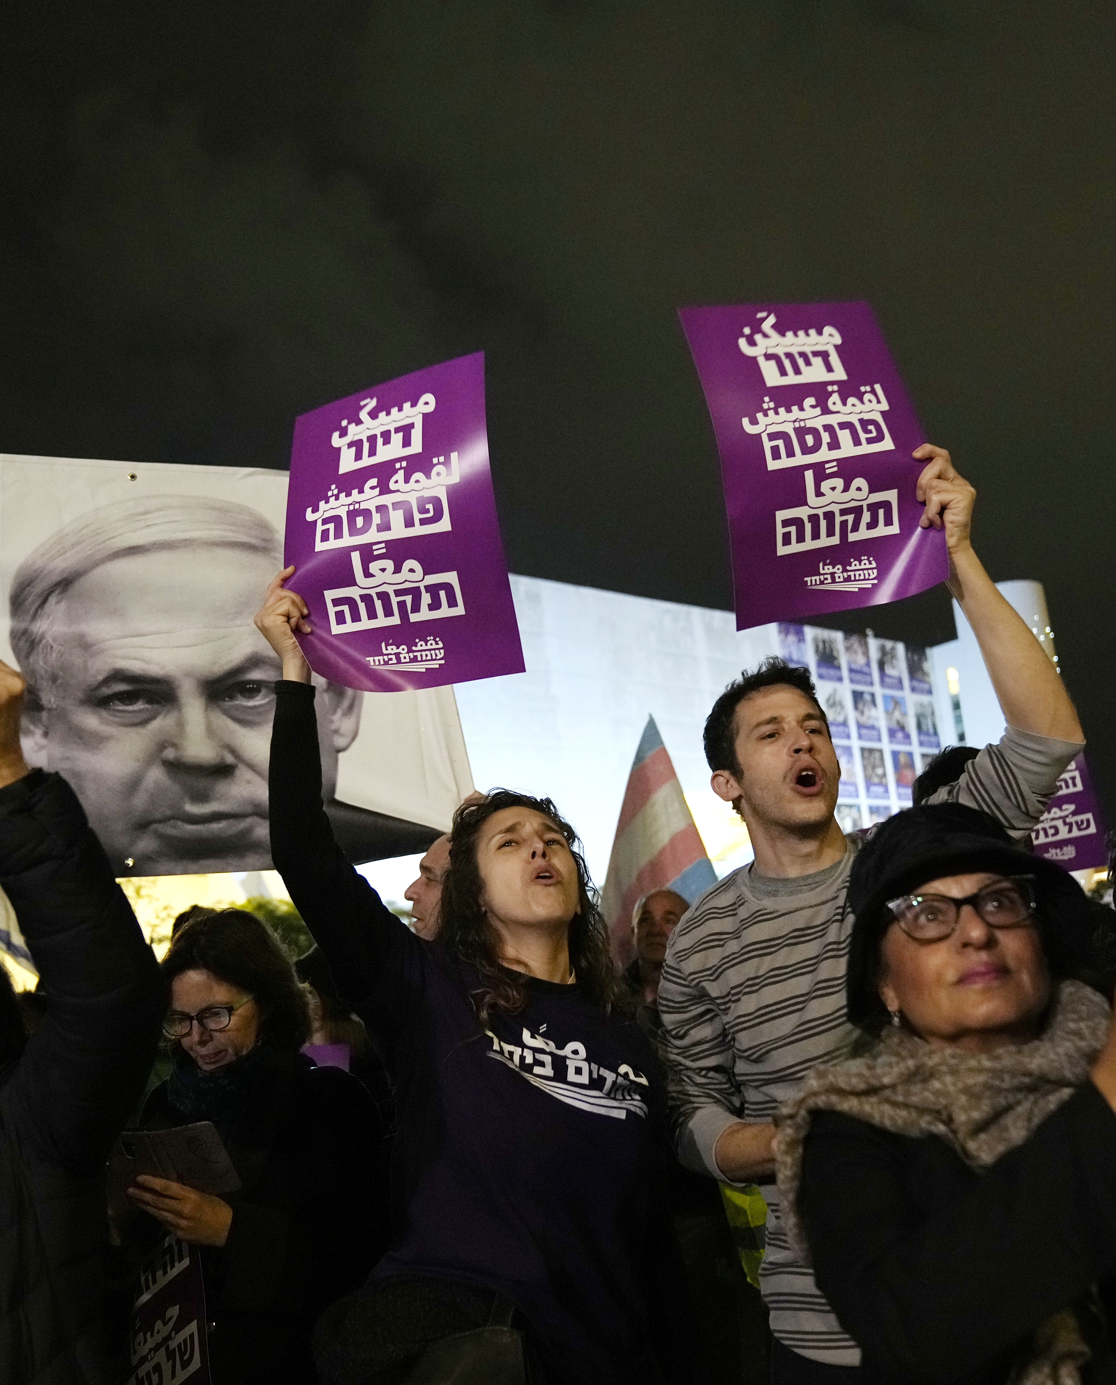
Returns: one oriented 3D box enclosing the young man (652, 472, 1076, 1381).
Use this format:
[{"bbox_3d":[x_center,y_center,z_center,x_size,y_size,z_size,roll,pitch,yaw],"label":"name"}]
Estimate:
[{"bbox_3d":[0.439,0.680,1.711,0.600,1.980,0.420,-3,-14,-4],"label":"young man"}]

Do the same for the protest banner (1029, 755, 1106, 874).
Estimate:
[{"bbox_3d":[1.431,0.342,4.050,0.297,0.420,0.025,-12,-7,2],"label":"protest banner"}]

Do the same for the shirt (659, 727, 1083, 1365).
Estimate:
[{"bbox_3d":[0.419,0.428,1.772,0.570,0.740,0.360,-3,-14,-4],"label":"shirt"}]

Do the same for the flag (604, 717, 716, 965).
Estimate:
[{"bbox_3d":[0.377,0.671,5.400,0.500,1.100,0.220,-6,-14,6],"label":"flag"}]

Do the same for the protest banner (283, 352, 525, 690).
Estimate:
[{"bbox_3d":[-0.207,-0.211,1.800,0.297,0.420,0.050,-10,-15,18],"label":"protest banner"}]

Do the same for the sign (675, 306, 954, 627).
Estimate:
[{"bbox_3d":[0.333,-0.314,1.825,0.297,0.420,0.050,-9,-8,-16],"label":"sign"}]

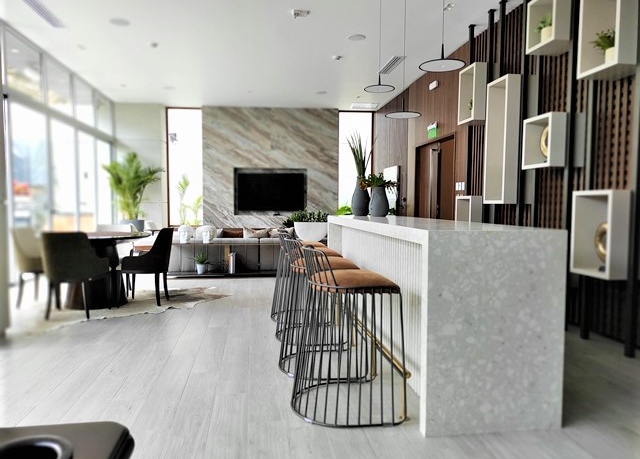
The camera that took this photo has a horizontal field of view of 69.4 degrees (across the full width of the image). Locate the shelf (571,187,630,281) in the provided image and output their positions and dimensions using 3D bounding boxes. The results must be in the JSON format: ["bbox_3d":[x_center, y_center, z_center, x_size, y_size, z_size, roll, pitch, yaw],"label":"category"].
[{"bbox_3d":[2.054,0.030,3.398,0.145,0.621,0.388,0,3,-9],"label":"shelf"}]

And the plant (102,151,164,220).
[{"bbox_3d":[-3.463,-0.814,8.645,1.129,1.310,1.065,0,3,-9],"label":"plant"}]

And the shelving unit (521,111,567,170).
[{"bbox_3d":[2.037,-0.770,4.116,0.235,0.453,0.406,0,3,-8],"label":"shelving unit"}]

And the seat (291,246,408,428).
[{"bbox_3d":[0.129,0.512,2.493,0.564,0.844,0.559,0,3,-8],"label":"seat"}]

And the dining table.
[{"bbox_3d":[-2.377,0.429,4.962,1.129,0.737,1.129,0,3,-9],"label":"dining table"}]

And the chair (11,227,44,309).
[{"bbox_3d":[-2.897,0.389,4.912,0.564,0.820,0.543,0,3,-9],"label":"chair"}]

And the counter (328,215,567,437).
[{"bbox_3d":[0.625,0.403,3.505,0.686,0.955,2.744,0,3,-8],"label":"counter"}]

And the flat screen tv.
[{"bbox_3d":[-1.053,-0.810,10.176,1.454,0.836,0.069,0,3,-12],"label":"flat screen tv"}]

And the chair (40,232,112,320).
[{"bbox_3d":[-2.354,0.421,4.437,0.554,0.815,0.564,0,3,-5],"label":"chair"}]

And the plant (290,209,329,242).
[{"bbox_3d":[-0.151,-0.057,7.050,0.600,0.512,0.600,0,3,-8],"label":"plant"}]

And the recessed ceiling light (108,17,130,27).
[{"bbox_3d":[-2.405,-2.492,5.529,0.243,0.027,0.243,0,3,-8],"label":"recessed ceiling light"}]

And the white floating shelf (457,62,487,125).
[{"bbox_3d":[1.751,-1.536,5.302,0.145,0.613,0.386,0,3,-9],"label":"white floating shelf"}]

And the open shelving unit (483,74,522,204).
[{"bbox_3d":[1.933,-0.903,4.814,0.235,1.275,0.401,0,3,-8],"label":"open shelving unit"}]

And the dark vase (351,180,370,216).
[{"bbox_3d":[0.409,-0.316,4.527,0.181,0.376,0.181,0,3,-8],"label":"dark vase"}]

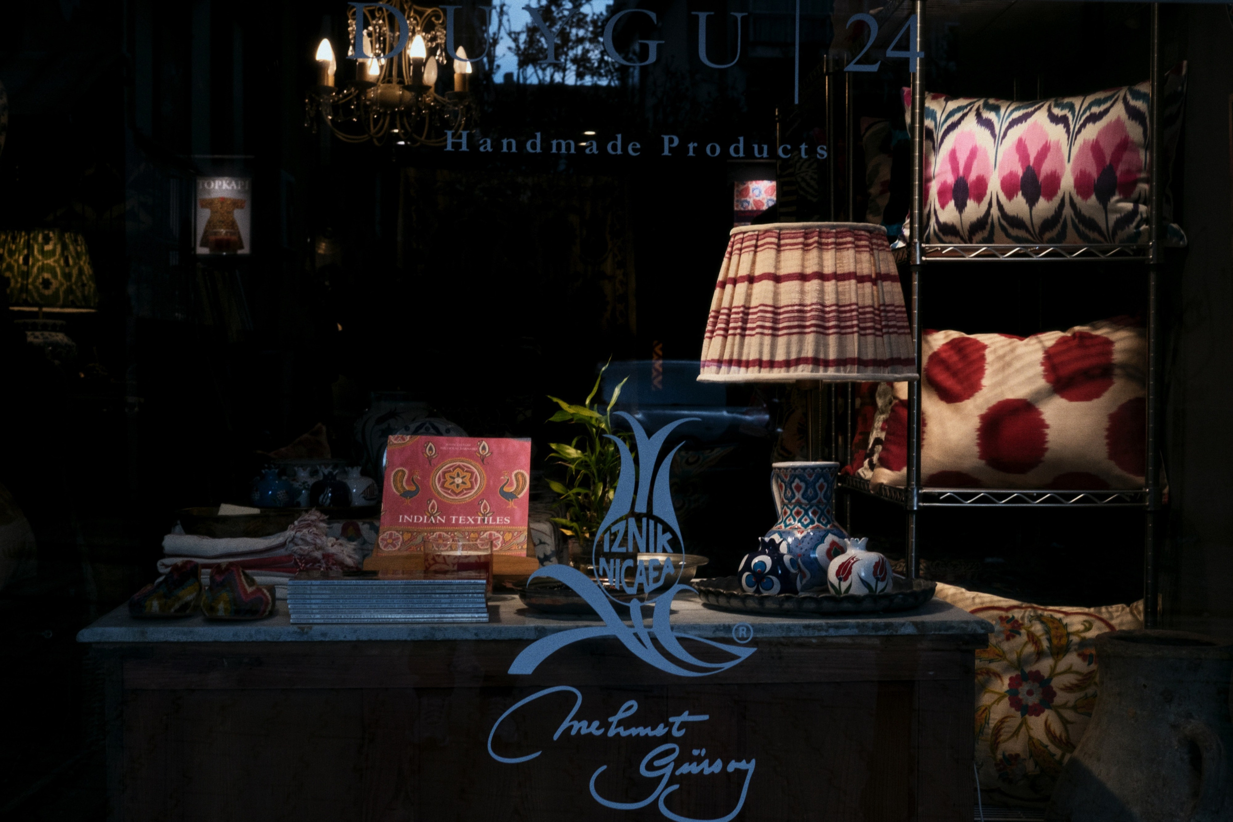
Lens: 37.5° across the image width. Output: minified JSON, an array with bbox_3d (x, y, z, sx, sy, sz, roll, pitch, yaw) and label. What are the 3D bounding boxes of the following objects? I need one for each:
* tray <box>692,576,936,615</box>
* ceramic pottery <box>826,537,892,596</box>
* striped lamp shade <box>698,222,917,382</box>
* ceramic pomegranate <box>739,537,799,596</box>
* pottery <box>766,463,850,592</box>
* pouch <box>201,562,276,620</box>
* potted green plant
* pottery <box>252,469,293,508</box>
[{"bbox_3d":[0.305,0.278,2.800,0.376,0.032,0.330,0,1,-3],"label":"tray"},{"bbox_3d":[0.370,0.238,2.770,0.101,0.089,0.101,0,1,-3],"label":"ceramic pottery"},{"bbox_3d":[0.313,-0.172,2.970,0.360,0.248,0.360,0,1,-3],"label":"striped lamp shade"},{"bbox_3d":[0.232,0.238,2.770,0.098,0.089,0.098,0,1,-3],"label":"ceramic pomegranate"},{"bbox_3d":[0.302,0.182,2.880,0.150,0.197,0.150,0,1,-3],"label":"pottery"},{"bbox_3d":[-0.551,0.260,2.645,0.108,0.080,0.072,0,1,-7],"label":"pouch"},{"bbox_3d":[-0.038,0.082,2.790,0.145,0.335,0.140,0,1,-3],"label":"potted green plant"},{"bbox_3d":[-0.664,0.149,3.500,0.082,0.076,0.082,0,1,-3],"label":"pottery"}]

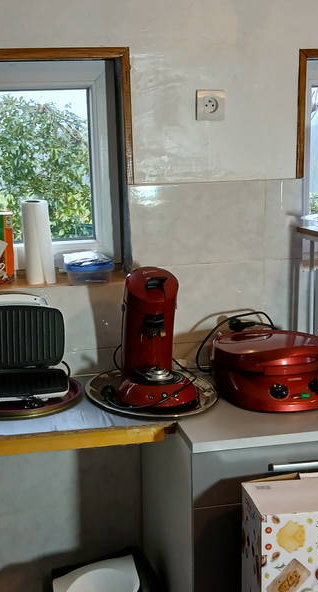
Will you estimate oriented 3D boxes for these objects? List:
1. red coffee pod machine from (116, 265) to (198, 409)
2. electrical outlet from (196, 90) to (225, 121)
[{"bbox_3d":[-0.017,0.090,1.568,0.205,0.325,0.290,-6,11,-19],"label":"red coffee pod machine"},{"bbox_3d":[0.147,-0.536,1.668,0.081,0.081,0.020,-3,10,-7],"label":"electrical outlet"}]

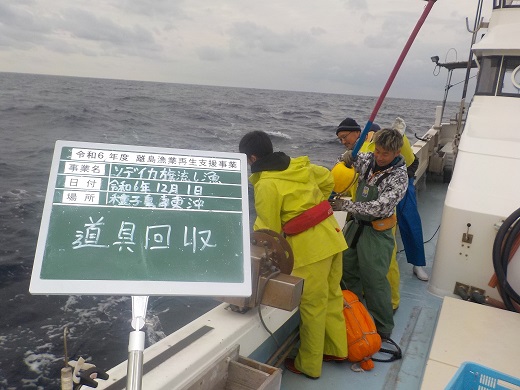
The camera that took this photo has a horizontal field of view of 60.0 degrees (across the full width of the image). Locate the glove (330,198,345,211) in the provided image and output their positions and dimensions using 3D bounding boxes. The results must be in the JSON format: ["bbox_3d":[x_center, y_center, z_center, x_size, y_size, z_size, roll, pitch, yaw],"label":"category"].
[{"bbox_3d":[0.528,0.072,3.070,0.160,0.100,0.100,0,14,-17],"label":"glove"}]

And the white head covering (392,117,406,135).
[{"bbox_3d":[1.207,-0.601,3.898,0.100,0.170,0.110,-4,15,-31],"label":"white head covering"}]

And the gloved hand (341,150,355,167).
[{"bbox_3d":[0.621,-0.259,3.196,0.100,0.130,0.110,13,16,36],"label":"gloved hand"}]

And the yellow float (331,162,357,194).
[{"bbox_3d":[0.584,-0.113,3.170,0.190,0.230,0.190,31,13,23],"label":"yellow float"}]

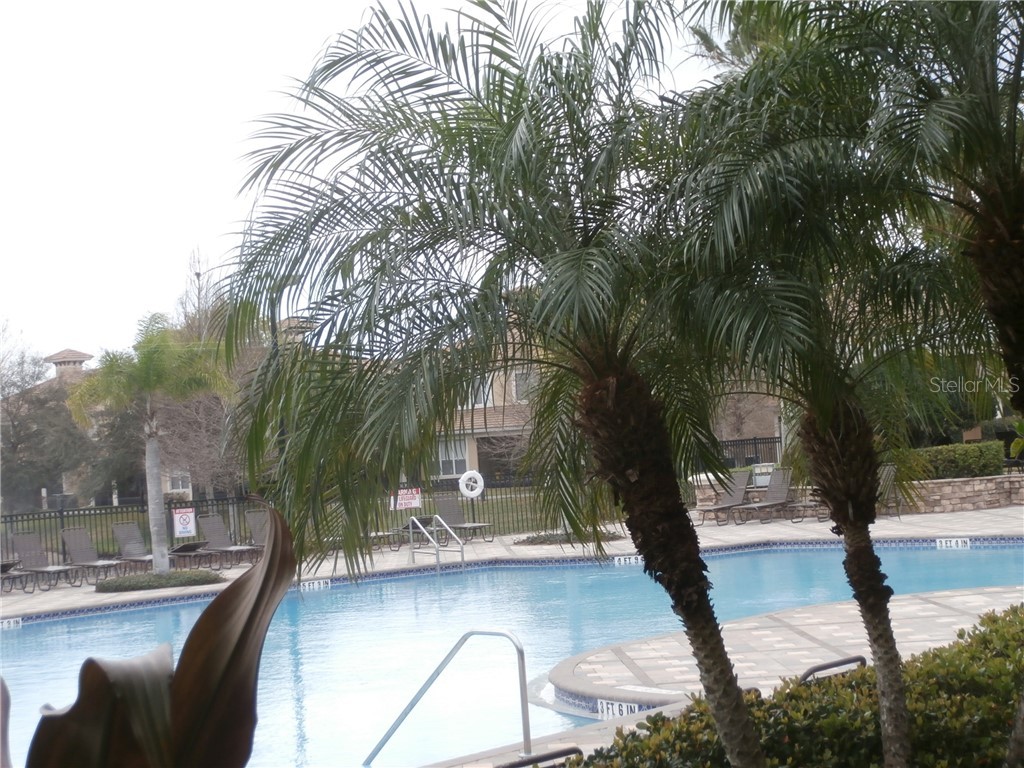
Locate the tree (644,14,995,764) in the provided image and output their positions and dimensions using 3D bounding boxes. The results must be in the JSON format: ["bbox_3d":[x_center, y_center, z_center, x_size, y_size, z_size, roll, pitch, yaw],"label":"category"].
[{"bbox_3d":[1.258,0.158,8.100,1.550,3.300,1.550,-3,-1,0],"label":"tree"}]

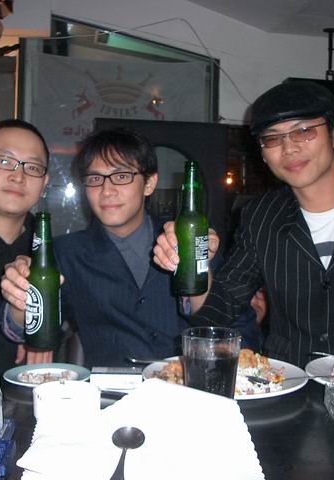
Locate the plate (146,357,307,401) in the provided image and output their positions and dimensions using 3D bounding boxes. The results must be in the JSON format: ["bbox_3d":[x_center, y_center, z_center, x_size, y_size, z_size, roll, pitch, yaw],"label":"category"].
[{"bbox_3d":[0.096,0.235,1.081,0.274,0.023,0.274,0,4,0],"label":"plate"}]

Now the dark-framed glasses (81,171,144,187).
[{"bbox_3d":[-0.116,-0.145,1.567,0.140,0.042,0.140,-5,4,11],"label":"dark-framed glasses"}]

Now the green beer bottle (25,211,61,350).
[{"bbox_3d":[-0.210,0.069,1.095,0.061,0.234,0.061,2,3,0],"label":"green beer bottle"}]

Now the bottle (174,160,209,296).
[{"bbox_3d":[0.044,-0.020,1.125,0.061,0.234,0.061,0,3,0],"label":"bottle"}]

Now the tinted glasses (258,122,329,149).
[{"bbox_3d":[0.283,-0.225,1.382,0.138,0.042,0.130,-7,8,33],"label":"tinted glasses"}]

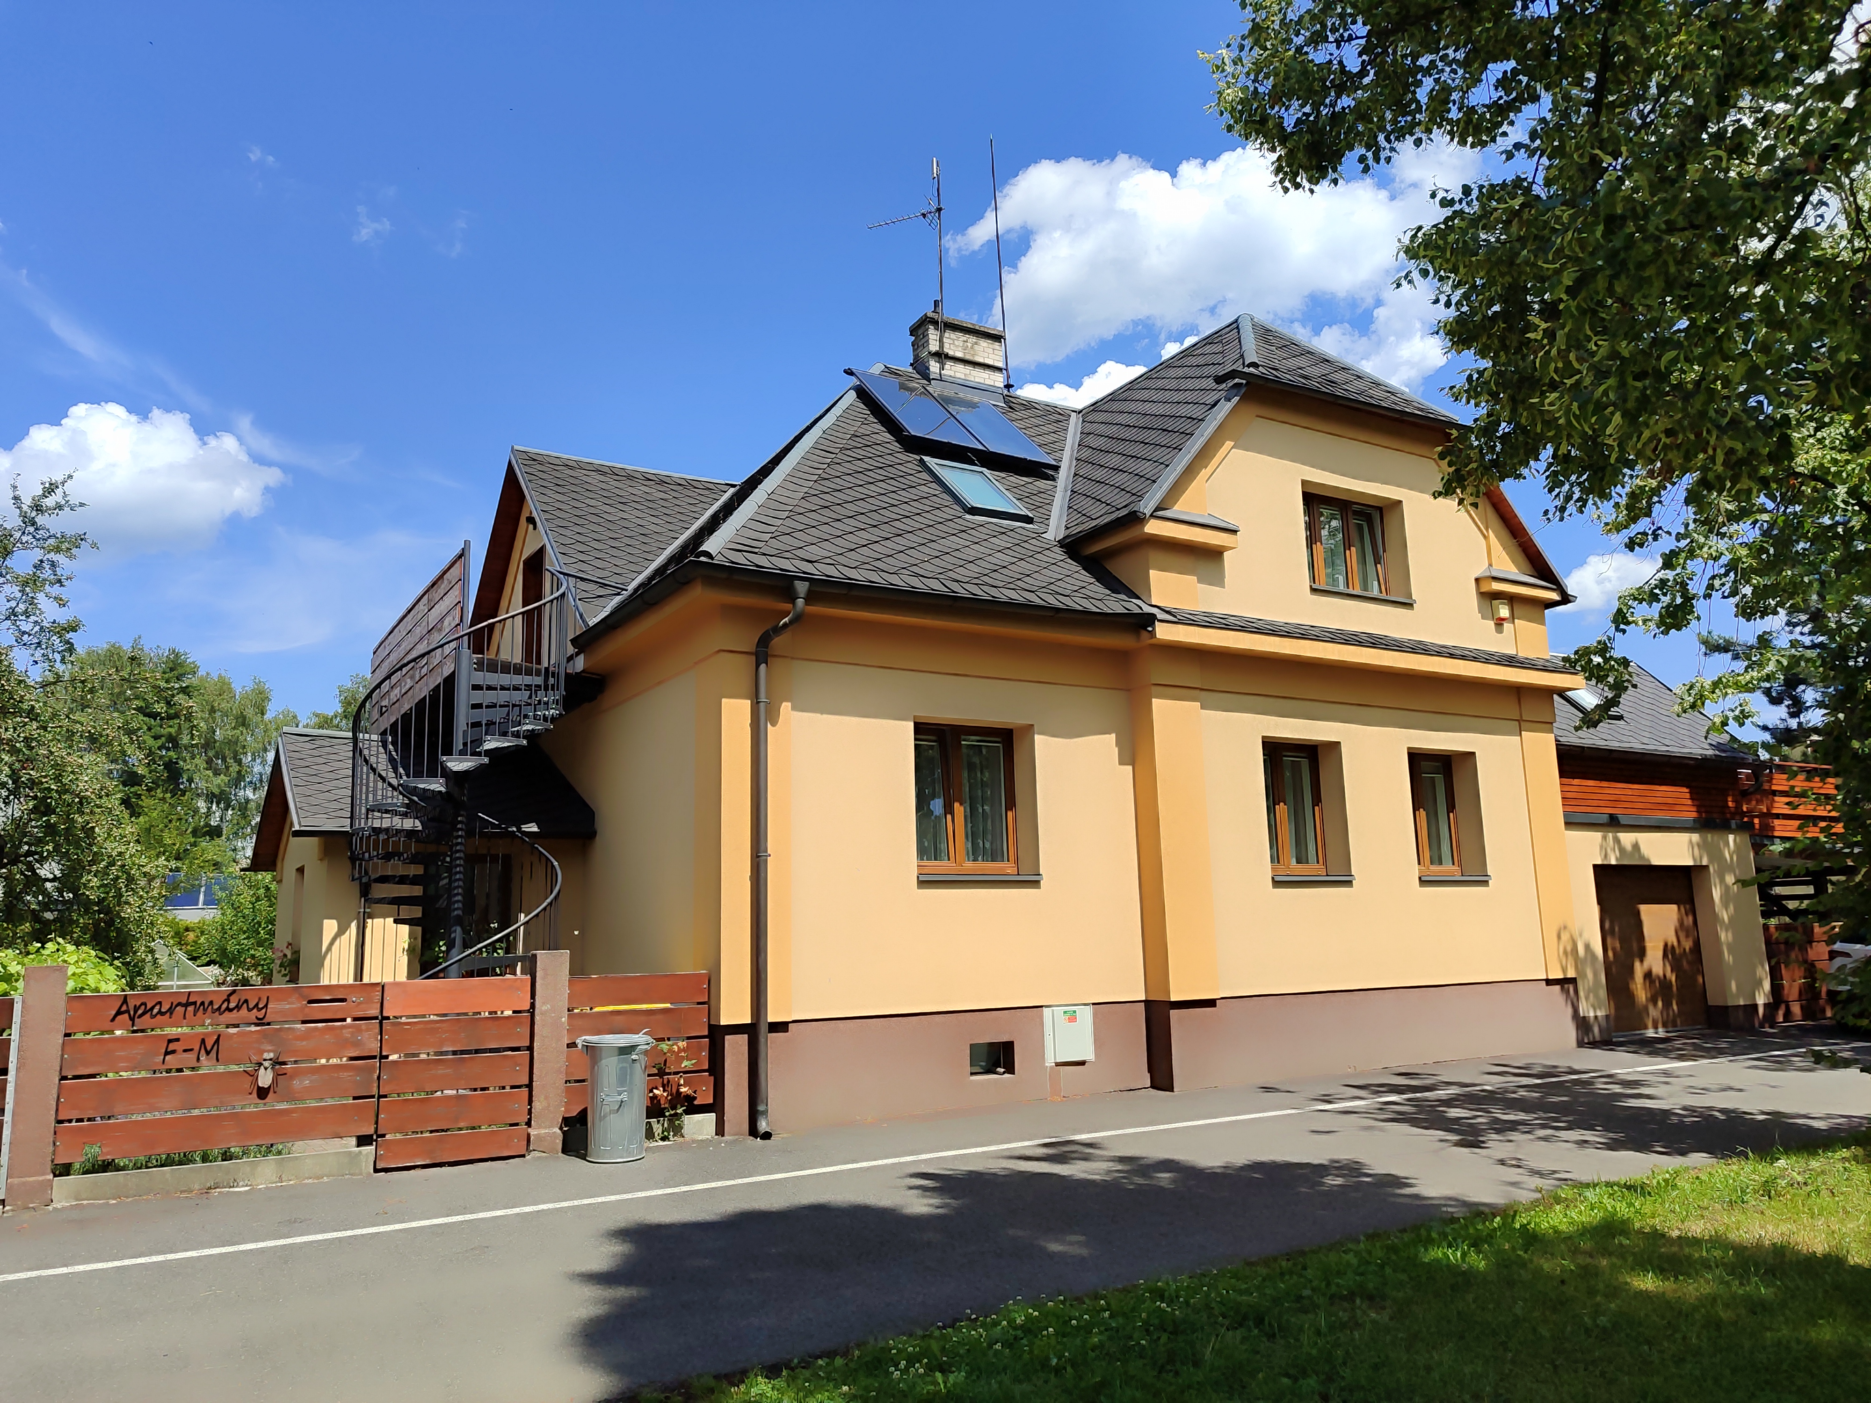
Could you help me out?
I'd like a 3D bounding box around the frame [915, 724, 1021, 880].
[{"bbox_3d":[0.217,0.975,13.335,1.360,1.460,0.100,4,-11,-30],"label":"frame"}]

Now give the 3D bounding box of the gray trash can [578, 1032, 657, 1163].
[{"bbox_3d":[-2.449,3.042,10.401,0.550,0.906,0.530,-1,-10,0],"label":"gray trash can"}]

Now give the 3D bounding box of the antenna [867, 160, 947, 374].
[{"bbox_3d":[-0.363,-5.665,17.949,1.164,3.124,0.380,-6,-11,25],"label":"antenna"}]

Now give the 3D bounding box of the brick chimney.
[{"bbox_3d":[0.307,-4.562,18.078,1.190,0.960,0.520,4,-11,-30],"label":"brick chimney"}]

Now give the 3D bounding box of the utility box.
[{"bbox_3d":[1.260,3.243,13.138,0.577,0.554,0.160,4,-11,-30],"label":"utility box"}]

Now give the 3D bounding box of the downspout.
[{"bbox_3d":[-1.315,1.270,11.626,0.370,4.760,0.340,4,-11,-30],"label":"downspout"}]

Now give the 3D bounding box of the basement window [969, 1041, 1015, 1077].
[{"bbox_3d":[0.506,3.382,12.733,0.493,0.320,0.140,4,-11,-30],"label":"basement window"}]

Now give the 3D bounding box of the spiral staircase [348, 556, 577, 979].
[{"bbox_3d":[-4.899,1.194,13.817,2.200,5.700,2.200,4,-11,-30],"label":"spiral staircase"}]

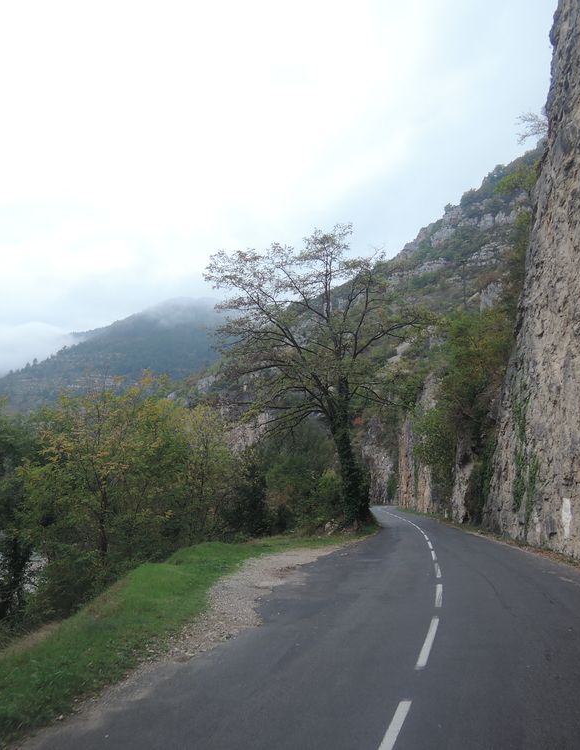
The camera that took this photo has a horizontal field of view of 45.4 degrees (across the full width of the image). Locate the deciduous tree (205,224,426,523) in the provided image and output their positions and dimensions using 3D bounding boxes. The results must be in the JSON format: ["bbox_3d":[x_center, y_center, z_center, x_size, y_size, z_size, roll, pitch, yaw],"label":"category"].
[{"bbox_3d":[1.600,-0.200,43.200,14.000,18.600,13.000,0,-10,0],"label":"deciduous tree"}]

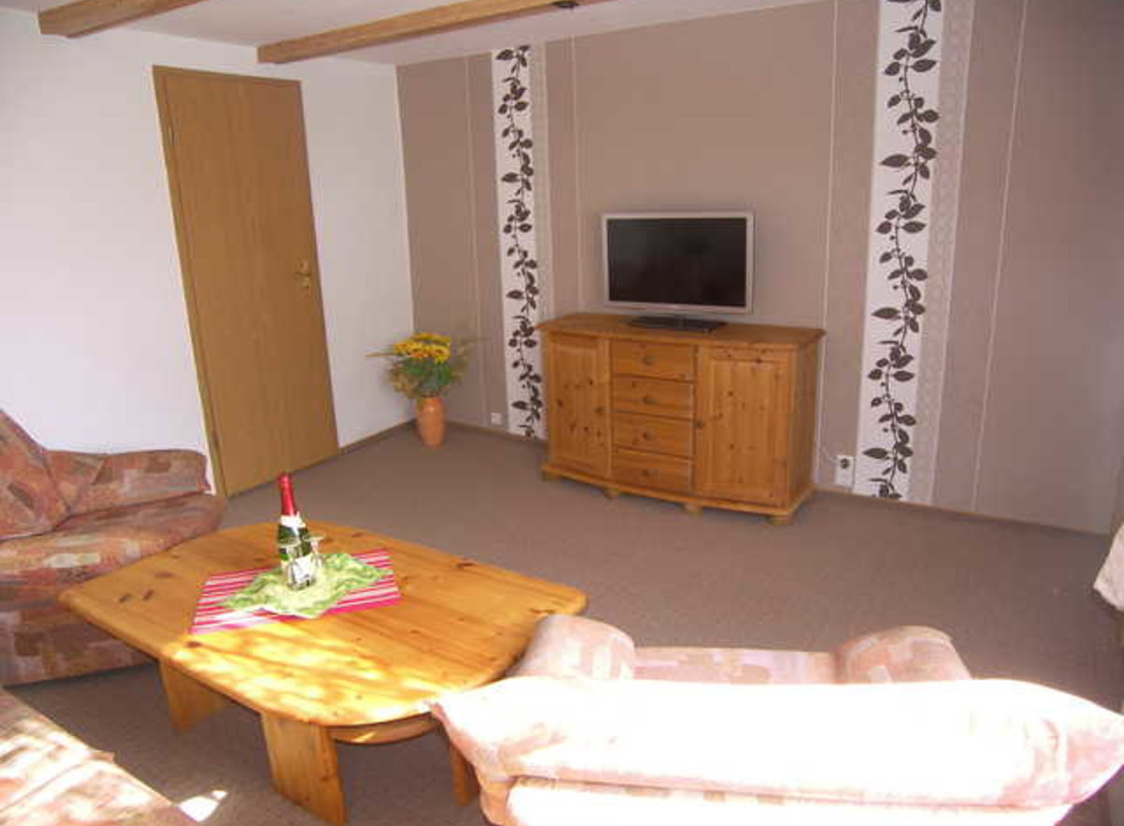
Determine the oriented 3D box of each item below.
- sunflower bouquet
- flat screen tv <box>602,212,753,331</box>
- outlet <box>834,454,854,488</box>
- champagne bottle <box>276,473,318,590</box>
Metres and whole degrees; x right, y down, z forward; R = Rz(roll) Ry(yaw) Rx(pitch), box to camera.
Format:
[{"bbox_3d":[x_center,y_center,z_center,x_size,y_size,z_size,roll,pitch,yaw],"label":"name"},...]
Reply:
[{"bbox_3d":[-0.828,-0.276,4.549,0.520,0.400,0.460,-5,16,-10],"label":"sunflower bouquet"},{"bbox_3d":[0.558,-0.714,3.852,0.785,0.535,0.200,7,18,28],"label":"flat screen tv"},{"bbox_3d":[1.352,0.285,3.737,0.082,0.153,0.030,9,19,33],"label":"outlet"},{"bbox_3d":[-0.693,0.292,1.997,0.088,0.306,0.088,-8,17,-20],"label":"champagne bottle"}]

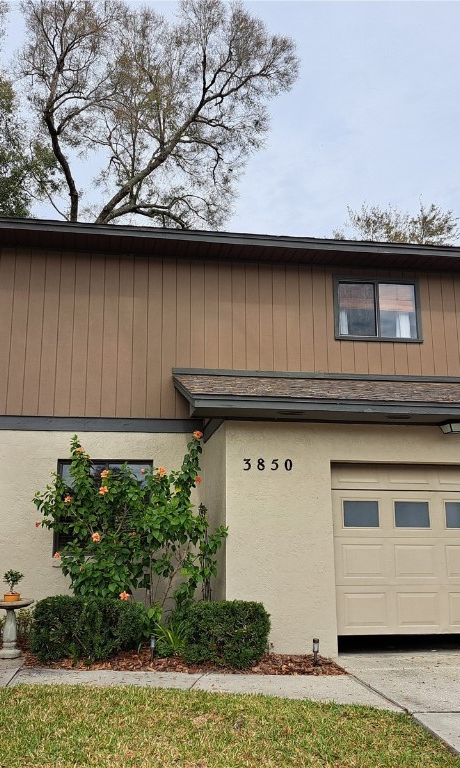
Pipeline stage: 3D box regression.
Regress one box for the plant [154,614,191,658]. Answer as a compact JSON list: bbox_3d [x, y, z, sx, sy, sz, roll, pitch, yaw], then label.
[{"bbox_3d":[-0.626,2.744,7.724,0.384,0.425,0.365,2,-13,-9],"label":"plant"}]

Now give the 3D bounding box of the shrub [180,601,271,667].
[{"bbox_3d":[-0.041,2.538,7.247,0.870,0.592,0.620,2,-13,-9],"label":"shrub"}]

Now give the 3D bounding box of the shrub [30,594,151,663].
[{"bbox_3d":[-1.515,2.637,7.724,1.234,0.622,0.800,2,-13,-9],"label":"shrub"}]

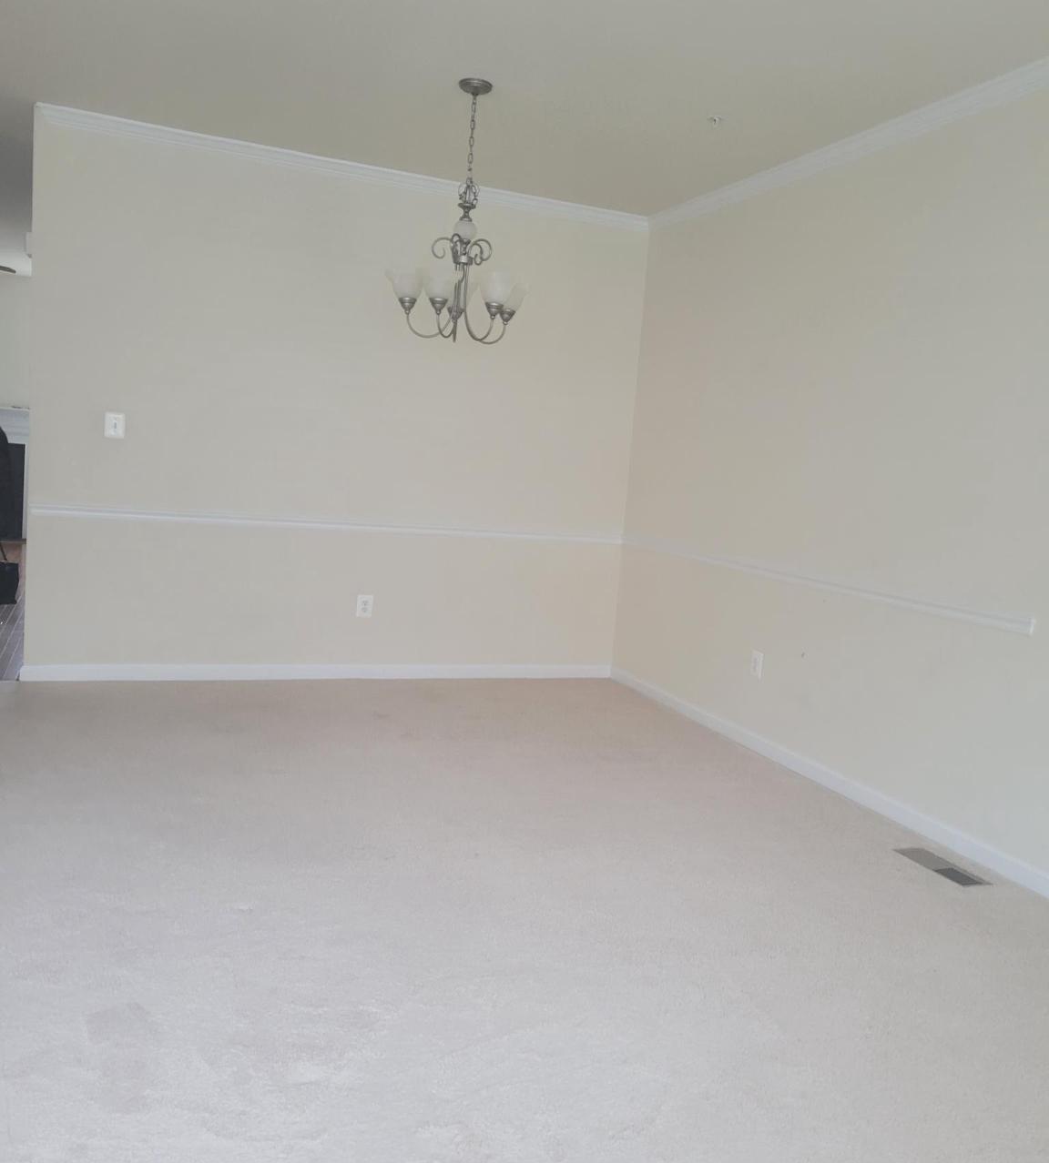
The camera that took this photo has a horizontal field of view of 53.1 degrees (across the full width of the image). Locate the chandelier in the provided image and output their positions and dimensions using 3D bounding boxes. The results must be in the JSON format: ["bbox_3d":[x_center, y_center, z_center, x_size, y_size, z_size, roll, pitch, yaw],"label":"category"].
[{"bbox_3d":[-0.224,-1.431,4.088,0.547,0.961,0.547,5,6,-1],"label":"chandelier"}]

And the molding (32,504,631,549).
[{"bbox_3d":[-0.887,-0.297,5.591,3.169,0.060,0.022,2,7,-22],"label":"molding"}]

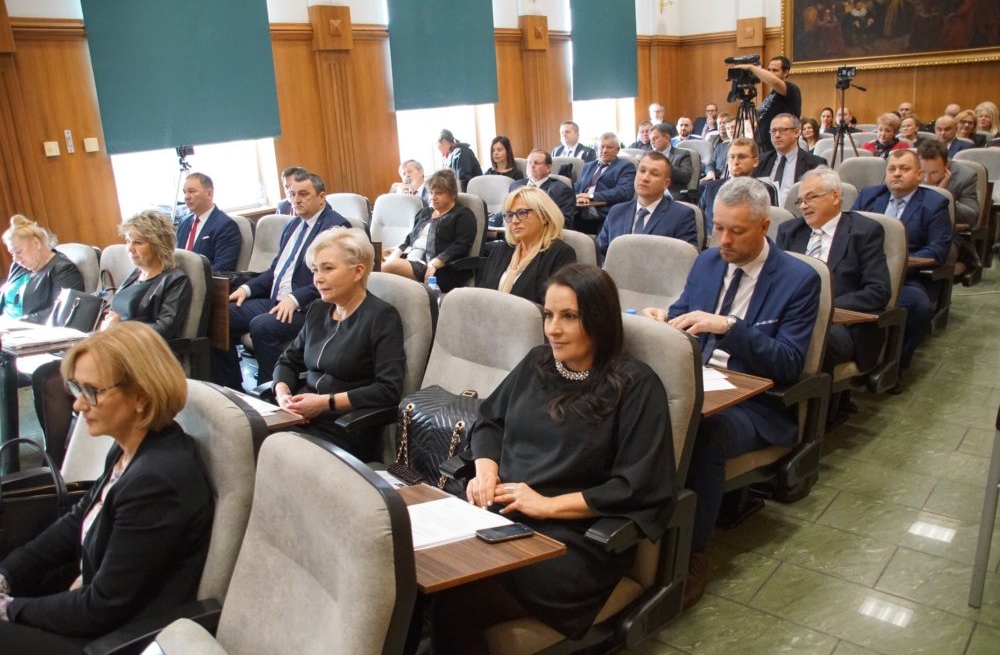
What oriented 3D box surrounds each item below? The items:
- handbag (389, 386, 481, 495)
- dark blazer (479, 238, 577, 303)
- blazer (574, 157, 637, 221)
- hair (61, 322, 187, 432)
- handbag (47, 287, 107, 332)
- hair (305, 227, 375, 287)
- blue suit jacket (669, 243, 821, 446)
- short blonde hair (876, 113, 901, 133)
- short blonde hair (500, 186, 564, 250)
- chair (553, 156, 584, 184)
[{"bbox_3d":[-0.174,0.322,2.311,0.340,0.280,0.180,10,22,39],"label":"handbag"},{"bbox_3d":[0.144,-0.082,3.314,0.370,0.580,0.450,-15,20,-33],"label":"dark blazer"},{"bbox_3d":[0.887,-1.041,6.227,0.520,0.620,0.420,10,22,40],"label":"blazer"},{"bbox_3d":[-0.797,0.106,1.592,0.200,0.255,0.235,7,20,35],"label":"hair"},{"bbox_3d":[-1.946,-0.074,3.447,0.310,0.230,0.140,0,-4,11],"label":"handbag"},{"bbox_3d":[-0.551,-0.245,2.591,0.200,0.215,0.235,10,20,39],"label":"hair"},{"bbox_3d":[0.825,0.065,2.574,0.520,0.680,0.480,10,22,39],"label":"blue suit jacket"},{"bbox_3d":[3.474,-1.836,6.726,0.200,0.210,0.220,10,22,39],"label":"short blonde hair"},{"bbox_3d":[0.137,-0.463,3.192,0.245,0.275,0.250,10,22,39],"label":"short blonde hair"},{"bbox_3d":[0.452,-1.054,7.076,0.550,1.000,0.680,3,17,23],"label":"chair"}]

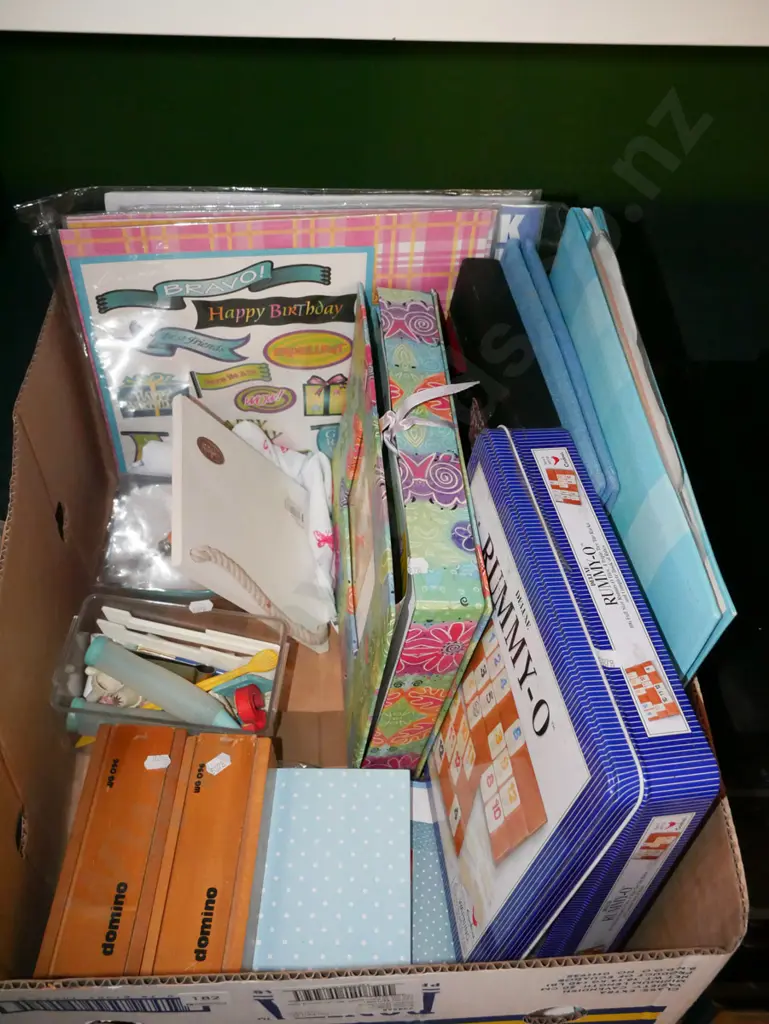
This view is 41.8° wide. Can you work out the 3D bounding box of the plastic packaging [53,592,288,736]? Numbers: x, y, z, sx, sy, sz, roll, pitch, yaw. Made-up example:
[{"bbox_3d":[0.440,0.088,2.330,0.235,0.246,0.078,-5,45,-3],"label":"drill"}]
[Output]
[{"bbox_3d":[-0.159,0.131,0.785,0.162,0.055,0.104,6,50,4],"label":"plastic packaging"}]

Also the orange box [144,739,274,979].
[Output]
[{"bbox_3d":[-0.118,0.247,0.693,0.061,0.042,0.180,3,49,1],"label":"orange box"}]

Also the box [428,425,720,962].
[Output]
[{"bbox_3d":[0.092,0.130,0.658,0.075,0.264,0.261,-1,46,-13],"label":"box"}]

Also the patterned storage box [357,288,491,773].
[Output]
[{"bbox_3d":[0.003,0.023,0.752,0.058,0.247,0.289,3,49,-10],"label":"patterned storage box"}]

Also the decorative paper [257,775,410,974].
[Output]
[{"bbox_3d":[-0.033,0.262,0.730,0.105,0.020,0.152,1,49,1],"label":"decorative paper"}]

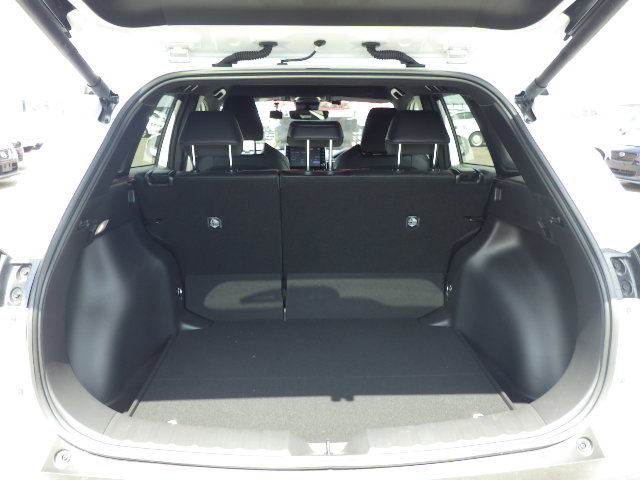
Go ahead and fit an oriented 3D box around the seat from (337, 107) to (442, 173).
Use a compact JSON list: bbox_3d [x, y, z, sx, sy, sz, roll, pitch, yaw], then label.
[{"bbox_3d":[0.325,-0.225,3.020,0.530,1.050,0.740,0,13,-2],"label":"seat"}]

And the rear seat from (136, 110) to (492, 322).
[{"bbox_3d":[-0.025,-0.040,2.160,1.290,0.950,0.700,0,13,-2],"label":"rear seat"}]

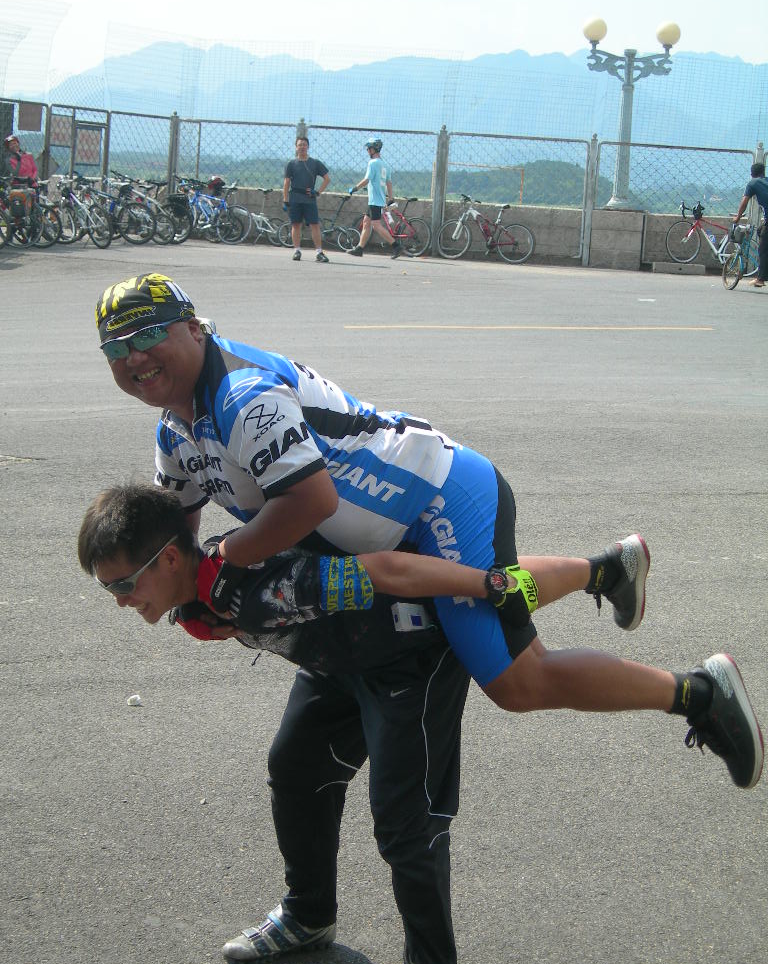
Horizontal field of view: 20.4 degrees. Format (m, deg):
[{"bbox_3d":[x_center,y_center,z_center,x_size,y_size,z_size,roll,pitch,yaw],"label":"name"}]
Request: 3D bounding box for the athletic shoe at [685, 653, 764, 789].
[{"bbox_3d":[0.700,0.490,4.380,0.122,0.283,0.105,-16,-3,5],"label":"athletic shoe"}]

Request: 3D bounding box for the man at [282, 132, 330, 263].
[{"bbox_3d":[-1.124,-4.195,31.584,0.660,1.790,0.360,3,9,-2],"label":"man"}]

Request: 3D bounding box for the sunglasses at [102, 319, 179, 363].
[{"bbox_3d":[-0.433,-0.261,3.850,0.142,0.050,0.135,-17,-3,25],"label":"sunglasses"}]

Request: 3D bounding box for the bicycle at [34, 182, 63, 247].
[{"bbox_3d":[-5.109,-3.924,30.799,0.550,1.020,1.680,-4,11,-38],"label":"bicycle"}]

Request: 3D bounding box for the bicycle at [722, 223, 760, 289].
[{"bbox_3d":[5.243,-3.279,30.766,0.550,0.970,1.600,8,10,29],"label":"bicycle"}]

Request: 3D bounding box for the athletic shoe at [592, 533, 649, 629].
[{"bbox_3d":[0.530,0.224,4.750,0.118,0.280,0.103,0,41,6],"label":"athletic shoe"}]

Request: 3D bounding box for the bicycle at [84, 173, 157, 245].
[{"bbox_3d":[-4.143,-4.280,33.459,0.580,1.020,1.680,-5,12,-42],"label":"bicycle"}]

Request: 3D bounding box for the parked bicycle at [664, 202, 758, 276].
[{"bbox_3d":[5.222,-3.832,33.701,1.620,0.990,0.450,13,11,11],"label":"parked bicycle"}]

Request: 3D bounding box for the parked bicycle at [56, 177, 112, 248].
[{"bbox_3d":[-4.401,-4.025,31.720,0.580,1.020,1.680,-2,10,-32],"label":"parked bicycle"}]

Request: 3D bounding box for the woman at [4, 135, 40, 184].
[{"bbox_3d":[-5.575,-4.490,32.519,0.500,1.554,0.340,0,9,-20],"label":"woman"}]

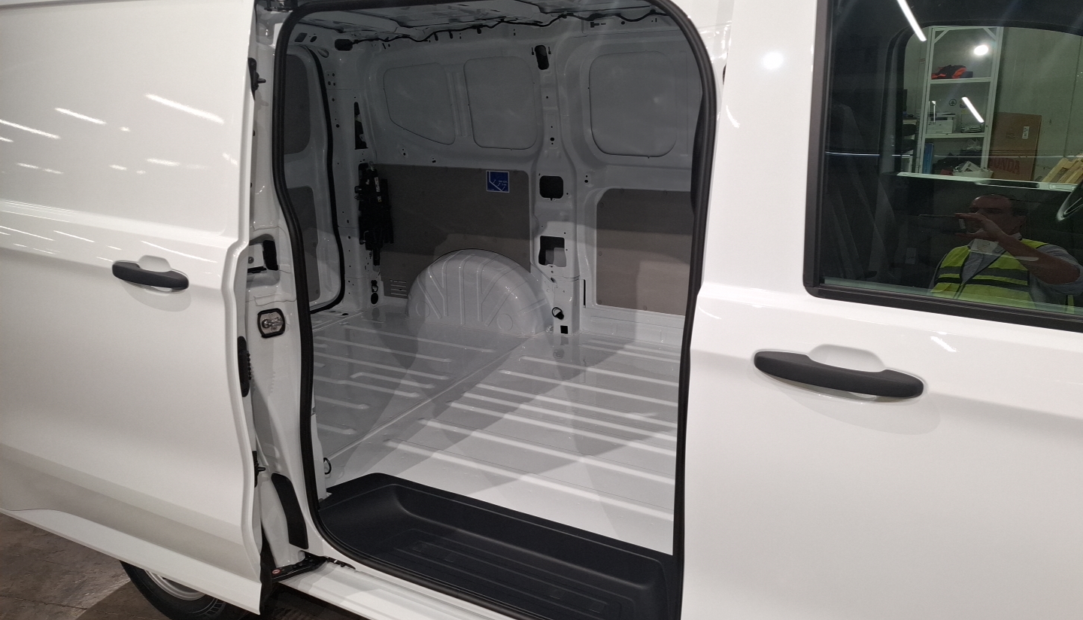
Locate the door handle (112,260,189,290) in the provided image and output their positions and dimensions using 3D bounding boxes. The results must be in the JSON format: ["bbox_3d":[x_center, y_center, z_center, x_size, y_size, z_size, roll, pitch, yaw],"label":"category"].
[{"bbox_3d":[-0.939,-0.078,1.691,0.250,0.039,0.049,7,18,24],"label":"door handle"}]

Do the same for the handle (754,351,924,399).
[{"bbox_3d":[0.464,0.106,1.146,0.253,0.039,0.049,8,19,27],"label":"handle"}]

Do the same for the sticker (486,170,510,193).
[{"bbox_3d":[-0.216,-0.639,3.588,0.132,0.099,0.003,8,19,27],"label":"sticker"}]

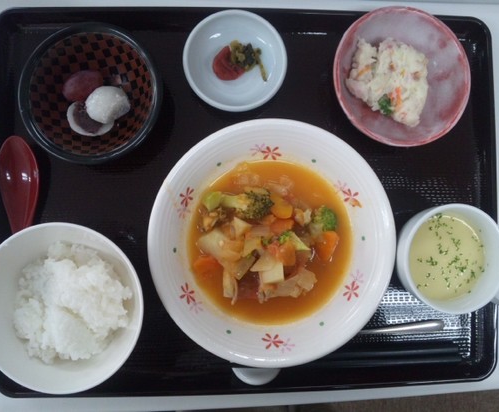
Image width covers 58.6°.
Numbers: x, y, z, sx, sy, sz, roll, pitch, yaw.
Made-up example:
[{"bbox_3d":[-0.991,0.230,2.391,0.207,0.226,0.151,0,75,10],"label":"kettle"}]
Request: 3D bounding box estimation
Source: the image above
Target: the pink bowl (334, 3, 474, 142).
[{"bbox_3d":[0.129,-0.110,0.400,0.119,0.047,0.119,0,89,-3],"label":"pink bowl"}]

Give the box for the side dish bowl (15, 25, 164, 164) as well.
[{"bbox_3d":[-0.129,-0.089,0.380,0.110,0.057,0.110,0,89,-3],"label":"side dish bowl"}]

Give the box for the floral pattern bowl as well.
[{"bbox_3d":[0.018,0.031,0.390,0.204,0.052,0.204,0,89,-3],"label":"floral pattern bowl"}]

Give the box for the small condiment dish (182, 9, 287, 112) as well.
[{"bbox_3d":[-0.013,-0.127,0.402,0.090,0.028,0.090,0,89,-3],"label":"small condiment dish"}]

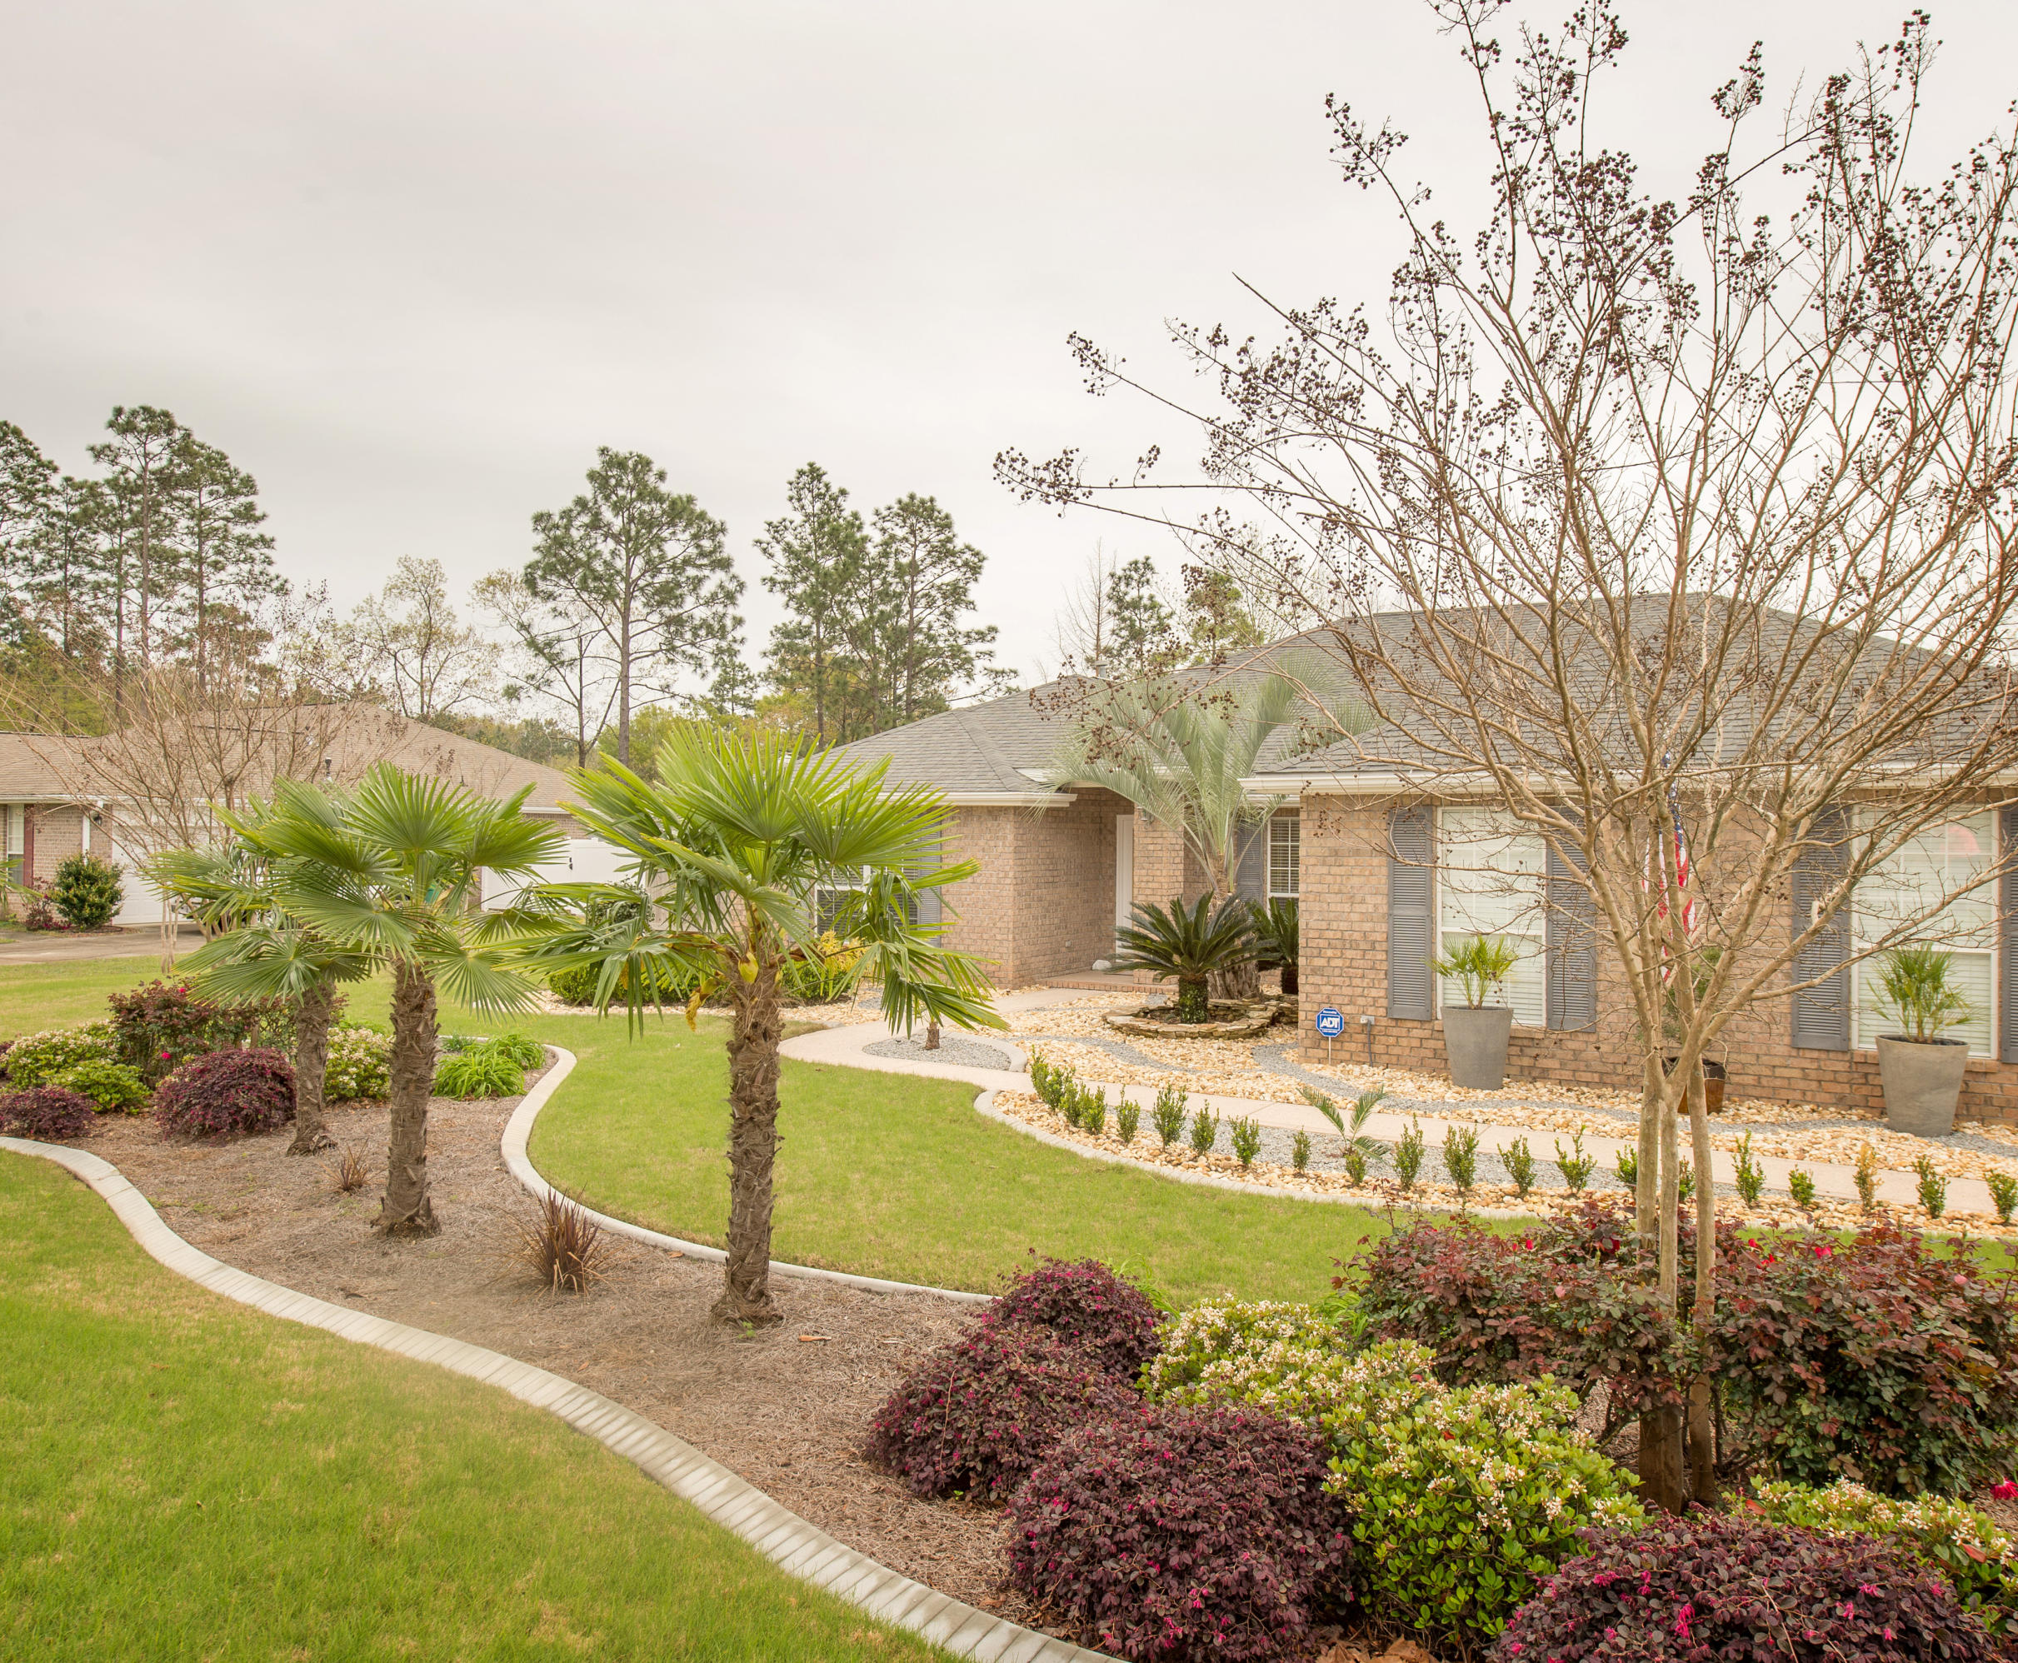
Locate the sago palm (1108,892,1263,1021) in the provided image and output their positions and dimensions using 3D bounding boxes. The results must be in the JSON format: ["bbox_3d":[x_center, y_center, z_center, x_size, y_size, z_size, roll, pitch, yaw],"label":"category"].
[{"bbox_3d":[1.814,1.252,15.500,1.500,1.320,1.500,0,1,0],"label":"sago palm"}]

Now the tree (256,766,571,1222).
[{"bbox_3d":[-3.257,0.870,8.200,1.680,2.460,1.700,0,1,0],"label":"tree"}]

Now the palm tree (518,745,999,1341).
[{"bbox_3d":[-1.105,0.833,6.720,2.100,2.570,2.050,0,1,0],"label":"palm tree"}]

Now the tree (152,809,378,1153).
[{"bbox_3d":[-4.874,0.951,10.200,1.700,2.250,1.700,0,1,0],"label":"tree"}]

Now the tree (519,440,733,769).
[{"bbox_3d":[-16.256,-7.440,65.000,9.000,17.800,8.500,0,1,0],"label":"tree"}]

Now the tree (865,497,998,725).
[{"bbox_3d":[-3.638,-7.275,72.000,6.300,17.300,6.000,0,1,0],"label":"tree"}]

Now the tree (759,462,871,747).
[{"bbox_3d":[-9.165,-8.025,72.000,5.300,18.800,5.300,0,1,0],"label":"tree"}]

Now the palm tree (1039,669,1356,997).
[{"bbox_3d":[2.233,0.021,17.200,3.400,3.800,3.300,0,1,0],"label":"palm tree"}]

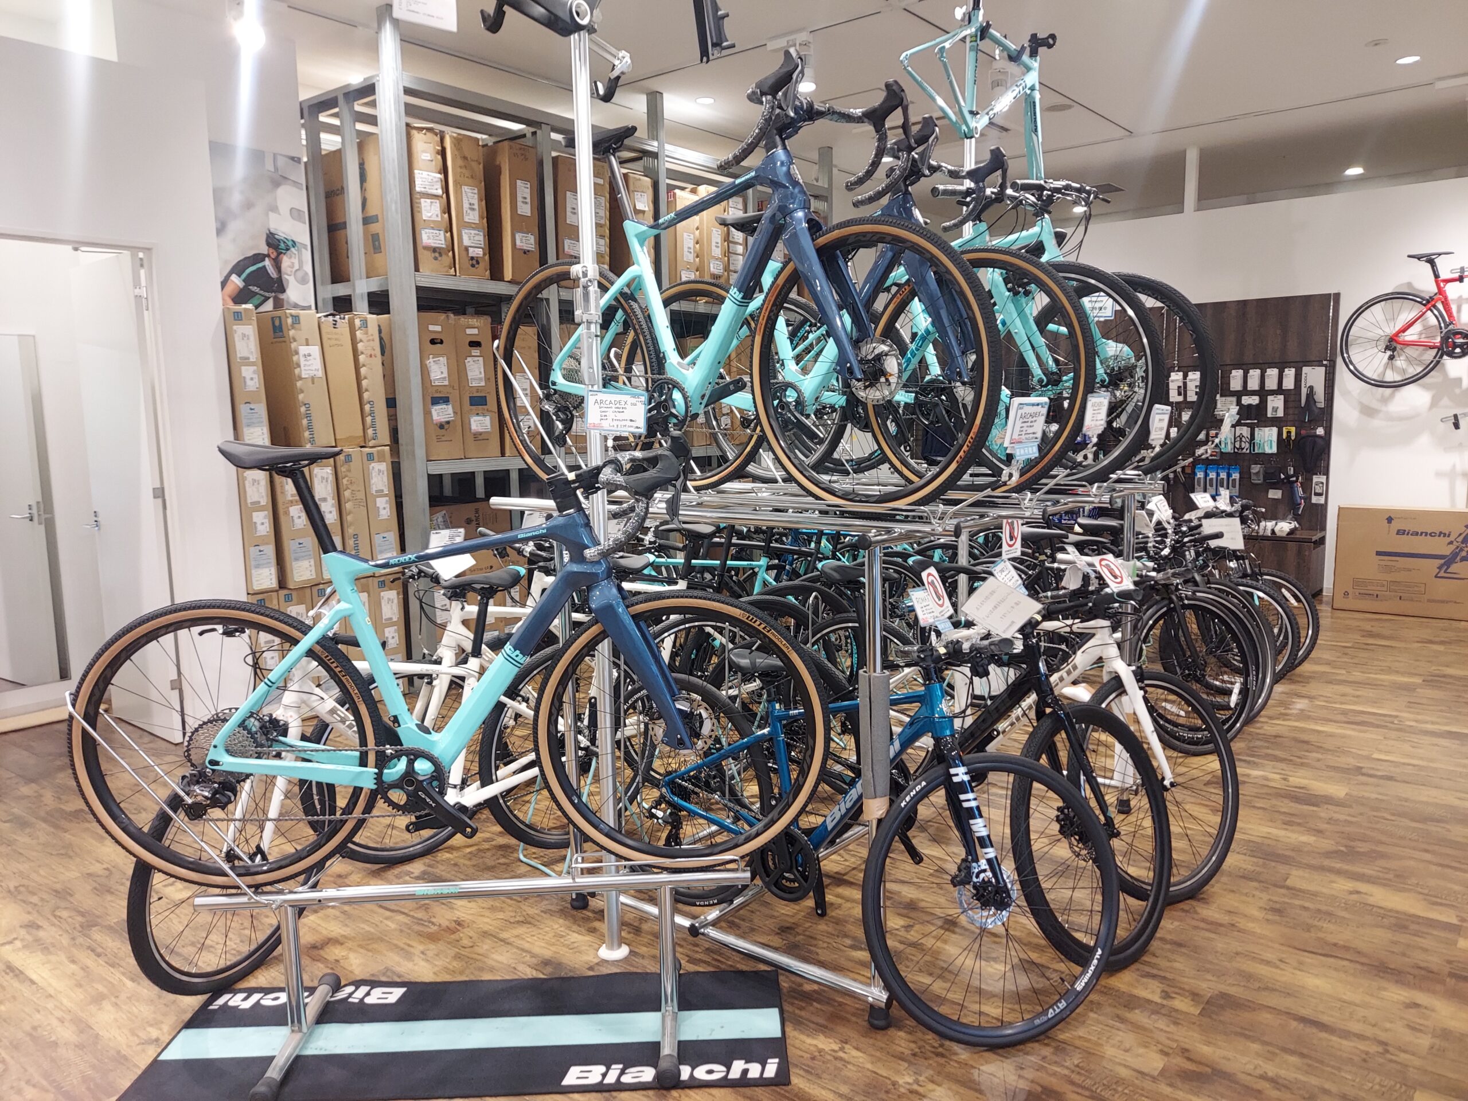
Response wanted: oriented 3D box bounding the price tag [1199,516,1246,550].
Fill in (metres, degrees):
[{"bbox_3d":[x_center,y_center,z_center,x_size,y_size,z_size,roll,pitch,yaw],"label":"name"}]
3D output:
[{"bbox_3d":[2.192,-0.077,4.750,0.180,0.140,0.020,-8,3,-15],"label":"price tag"}]

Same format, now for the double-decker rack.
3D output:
[{"bbox_3d":[0.329,0.402,3.552,1.670,1.240,1.680,5,10,39],"label":"double-decker rack"}]

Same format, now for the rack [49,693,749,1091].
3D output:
[{"bbox_3d":[-0.723,0.727,2.514,1.540,0.910,0.480,-2,7,-4],"label":"rack"}]

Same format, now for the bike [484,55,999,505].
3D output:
[{"bbox_3d":[-0.089,-0.637,2.817,1.735,1.050,0.460,5,10,39],"label":"bike"}]

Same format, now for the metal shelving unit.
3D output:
[{"bbox_3d":[-0.743,-1.237,7.349,0.820,3.550,4.100,5,10,39],"label":"metal shelving unit"}]

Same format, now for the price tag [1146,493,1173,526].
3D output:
[{"bbox_3d":[1.824,-0.175,4.550,0.110,0.150,0.030,-20,4,-34],"label":"price tag"}]

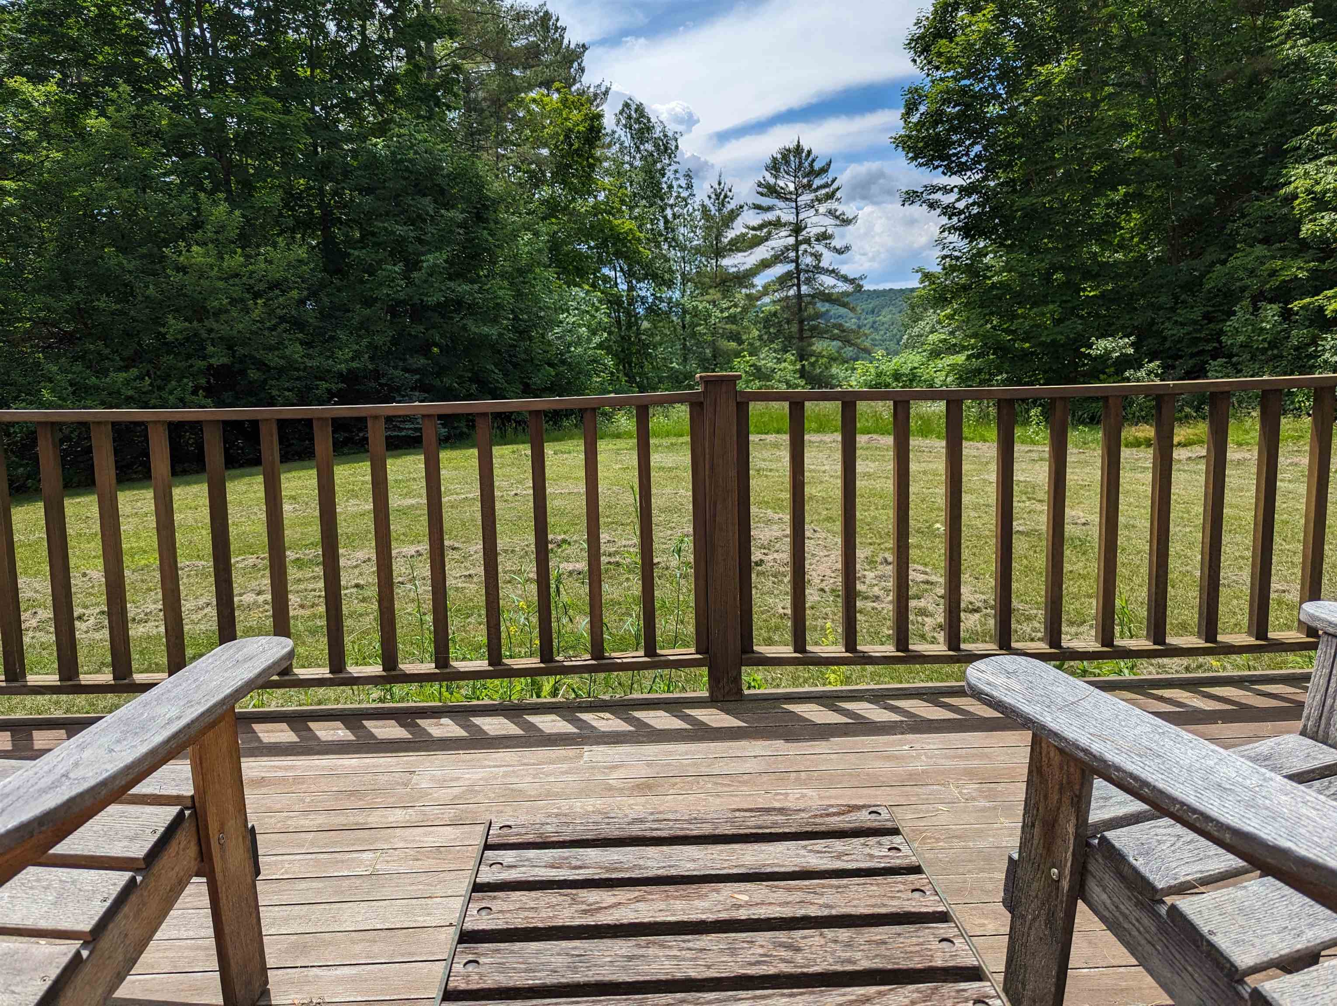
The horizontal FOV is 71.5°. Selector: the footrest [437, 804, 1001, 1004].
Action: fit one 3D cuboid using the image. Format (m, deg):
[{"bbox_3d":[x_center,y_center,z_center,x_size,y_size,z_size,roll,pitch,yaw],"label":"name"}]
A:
[{"bbox_3d":[0.043,0.606,0.931,0.491,0.388,0.491,-1,8,-2],"label":"footrest"}]

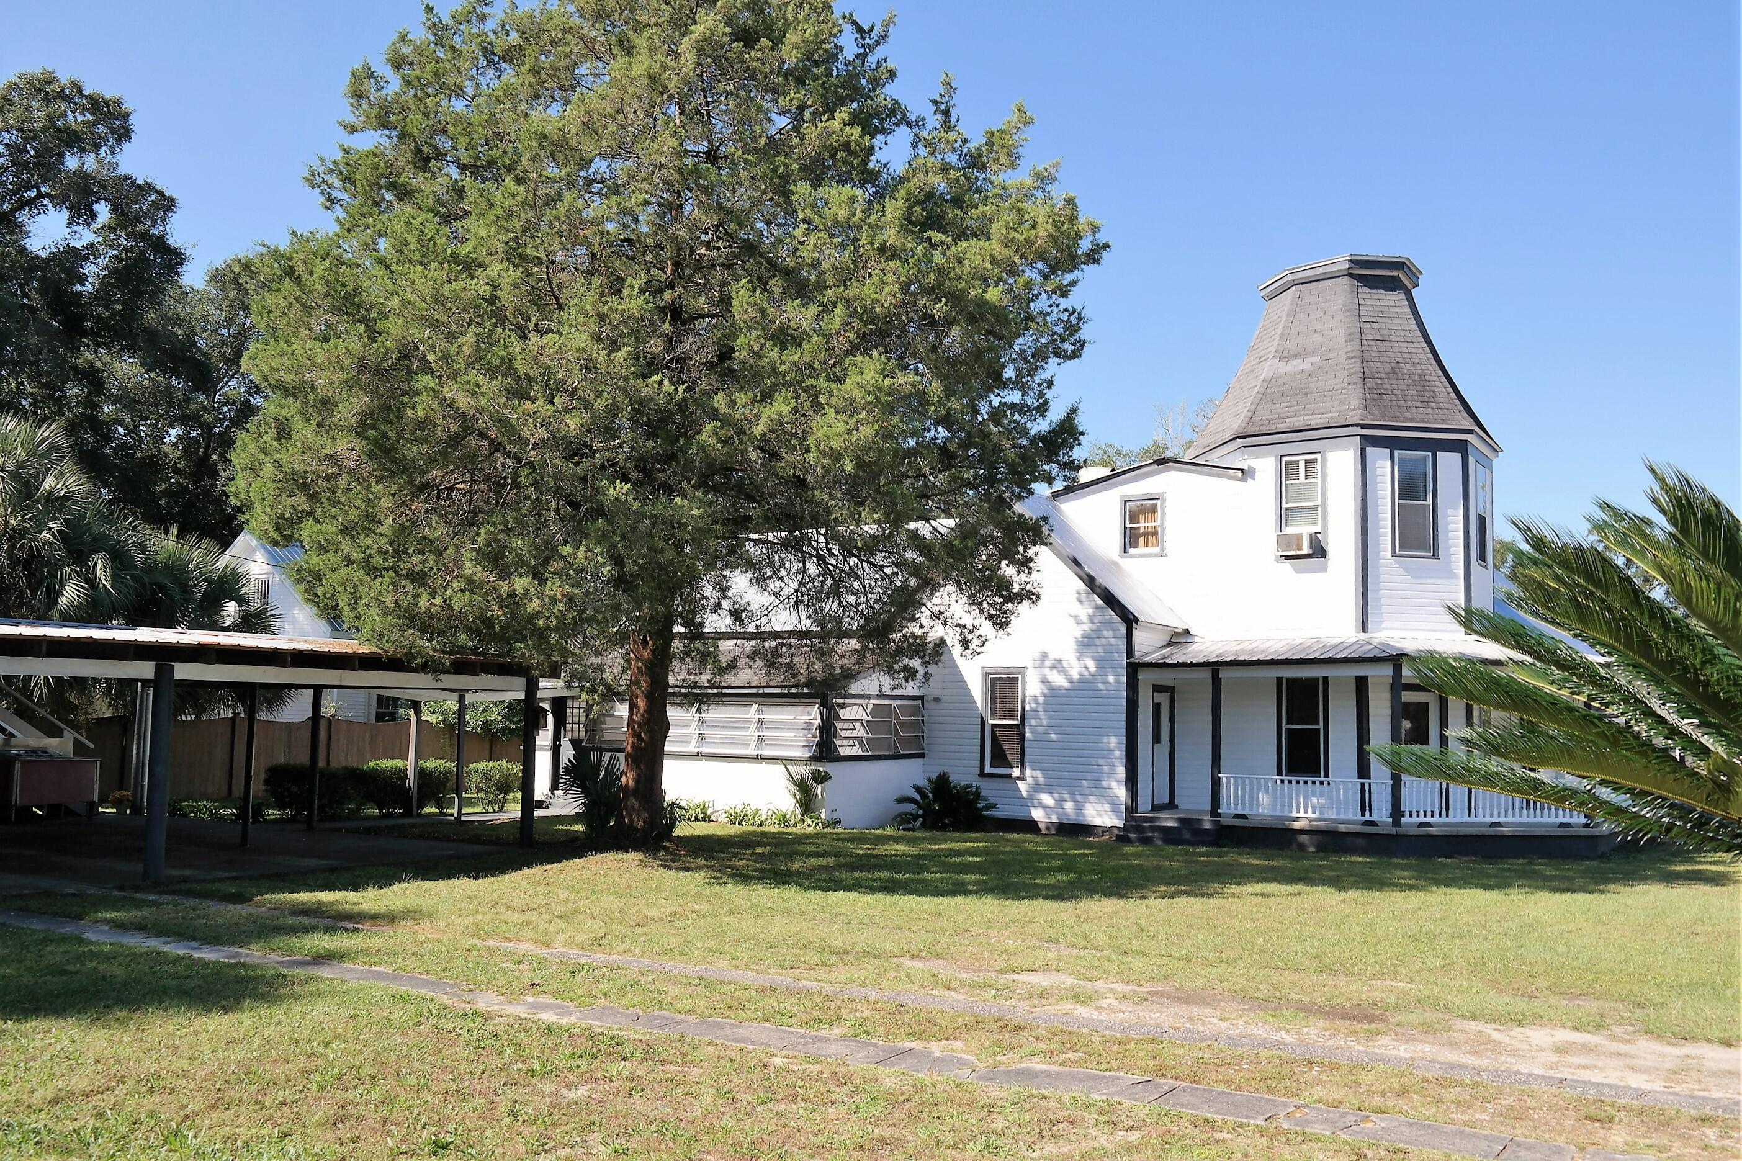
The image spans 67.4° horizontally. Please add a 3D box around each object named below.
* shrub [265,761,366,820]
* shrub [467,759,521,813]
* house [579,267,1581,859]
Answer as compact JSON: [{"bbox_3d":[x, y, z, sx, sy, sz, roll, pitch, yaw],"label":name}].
[{"bbox_3d":[-9.351,3.523,22.041,1.300,0.980,1.650,-3,-7,37],"label":"shrub"},{"bbox_3d":[-6.916,3.770,24.132,1.000,1.000,1.030,-3,-7,37],"label":"shrub"},{"bbox_3d":[4.574,-0.548,25.884,17.700,10.400,12.200,-3,-7,37],"label":"house"}]

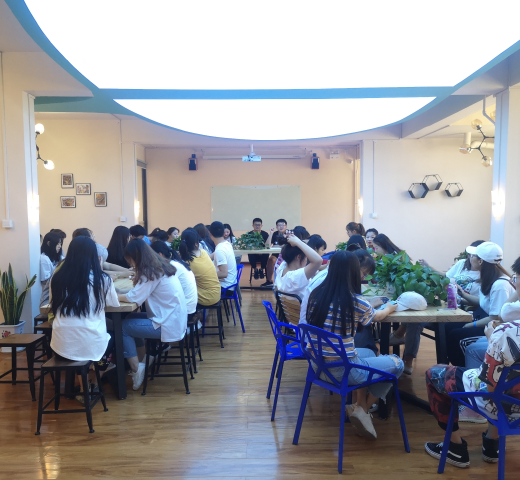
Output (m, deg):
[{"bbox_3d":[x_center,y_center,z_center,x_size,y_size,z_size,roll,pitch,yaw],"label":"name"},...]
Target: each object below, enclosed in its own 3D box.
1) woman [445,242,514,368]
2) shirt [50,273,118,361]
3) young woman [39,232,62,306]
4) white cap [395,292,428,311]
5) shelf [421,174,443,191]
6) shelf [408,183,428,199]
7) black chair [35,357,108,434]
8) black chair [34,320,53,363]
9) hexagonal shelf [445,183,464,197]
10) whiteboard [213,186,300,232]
[{"bbox_3d":[1.853,0.662,4.335,0.670,1.280,0.470,1,4,13],"label":"woman"},{"bbox_3d":[-1.280,0.548,3.660,0.480,0.620,0.350,-1,4,-4],"label":"shirt"},{"bbox_3d":[-2.260,0.552,5.750,0.680,1.260,0.460,0,4,3],"label":"young woman"},{"bbox_3d":[1.244,0.489,4.112,0.270,0.140,0.180,-1,4,-16],"label":"white cap"},{"bbox_3d":[3.120,-1.046,9.080,0.300,0.260,0.140,-1,4,0],"label":"shelf"},{"bbox_3d":[3.275,-1.023,10.316,0.370,0.320,0.120,0,4,0],"label":"shelf"},{"bbox_3d":[-1.325,1.069,3.529,0.399,0.448,0.399,-1,4,-2],"label":"black chair"},{"bbox_3d":[-1.930,1.021,4.770,0.360,0.450,0.360,-1,4,0],"label":"black chair"},{"bbox_3d":[4.019,-1.043,10.315,0.340,0.295,0.120,0,4,0],"label":"hexagonal shelf"},{"bbox_3d":[-0.106,-0.838,13.274,2.400,1.200,0.030,0,4,0],"label":"whiteboard"}]

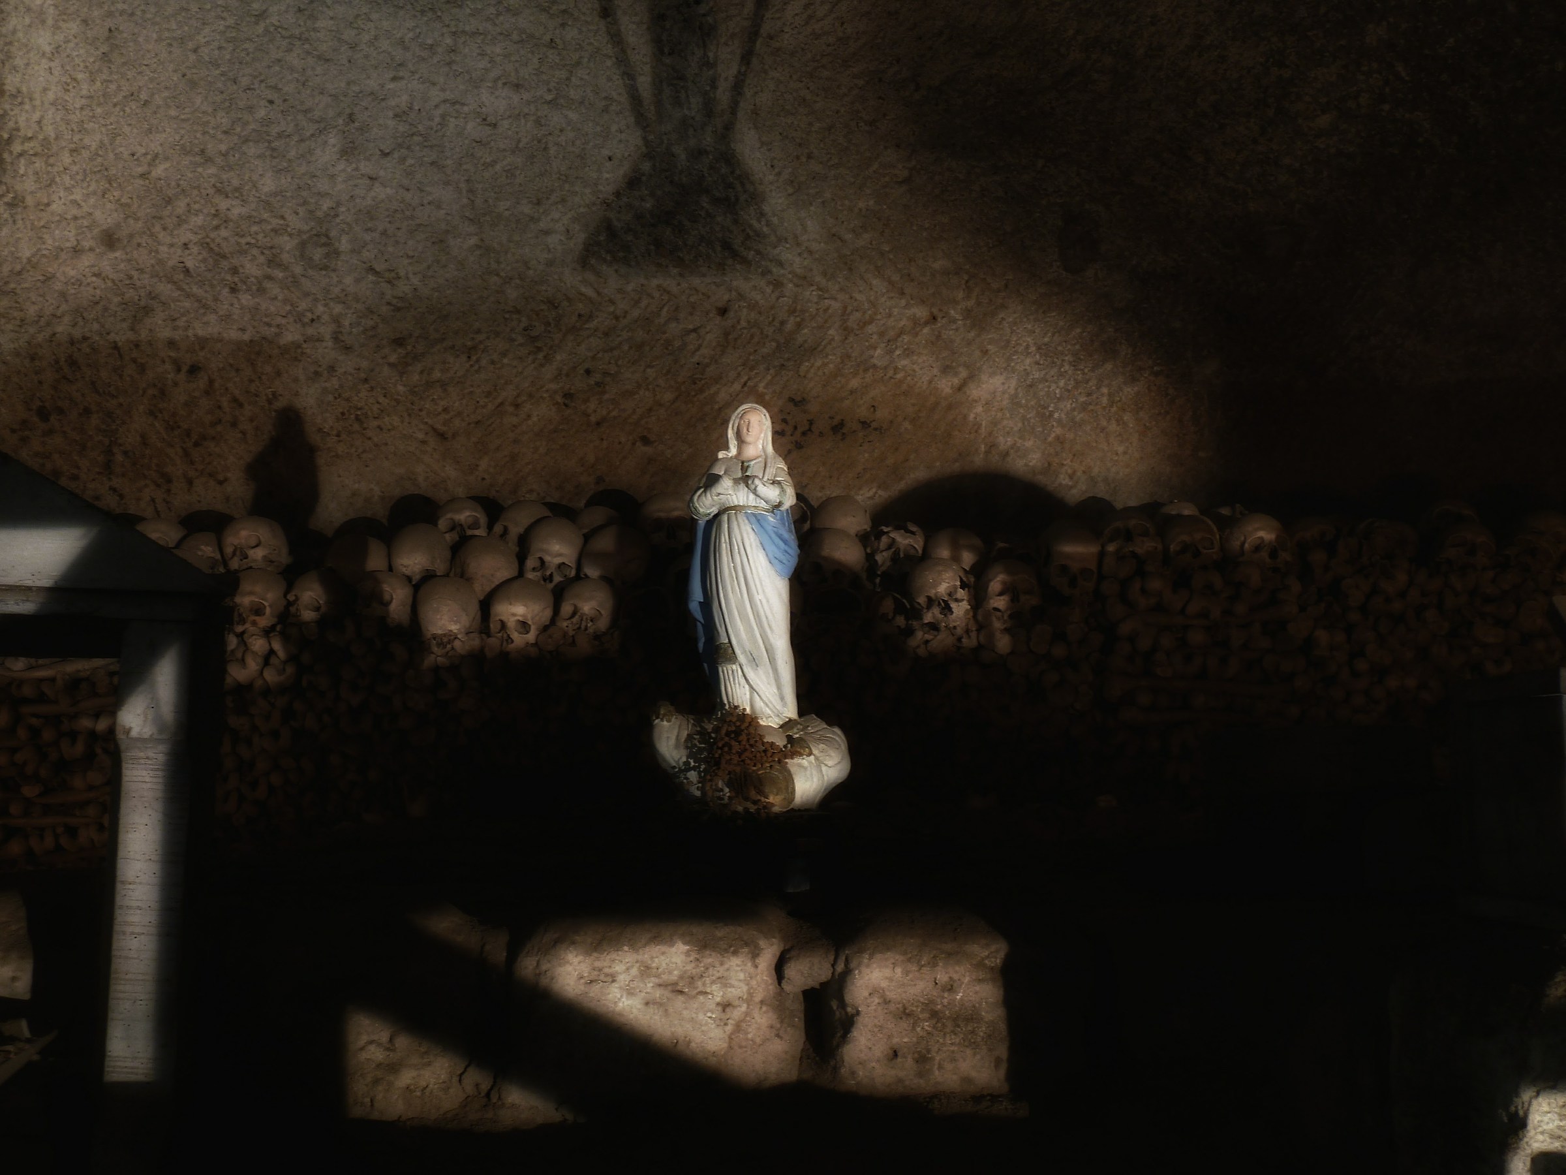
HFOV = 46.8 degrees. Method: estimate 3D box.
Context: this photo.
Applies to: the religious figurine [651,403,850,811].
[{"bbox_3d":[-0.048,0.026,2.700,0.290,0.610,0.220,-1,-6,5],"label":"religious figurine"}]

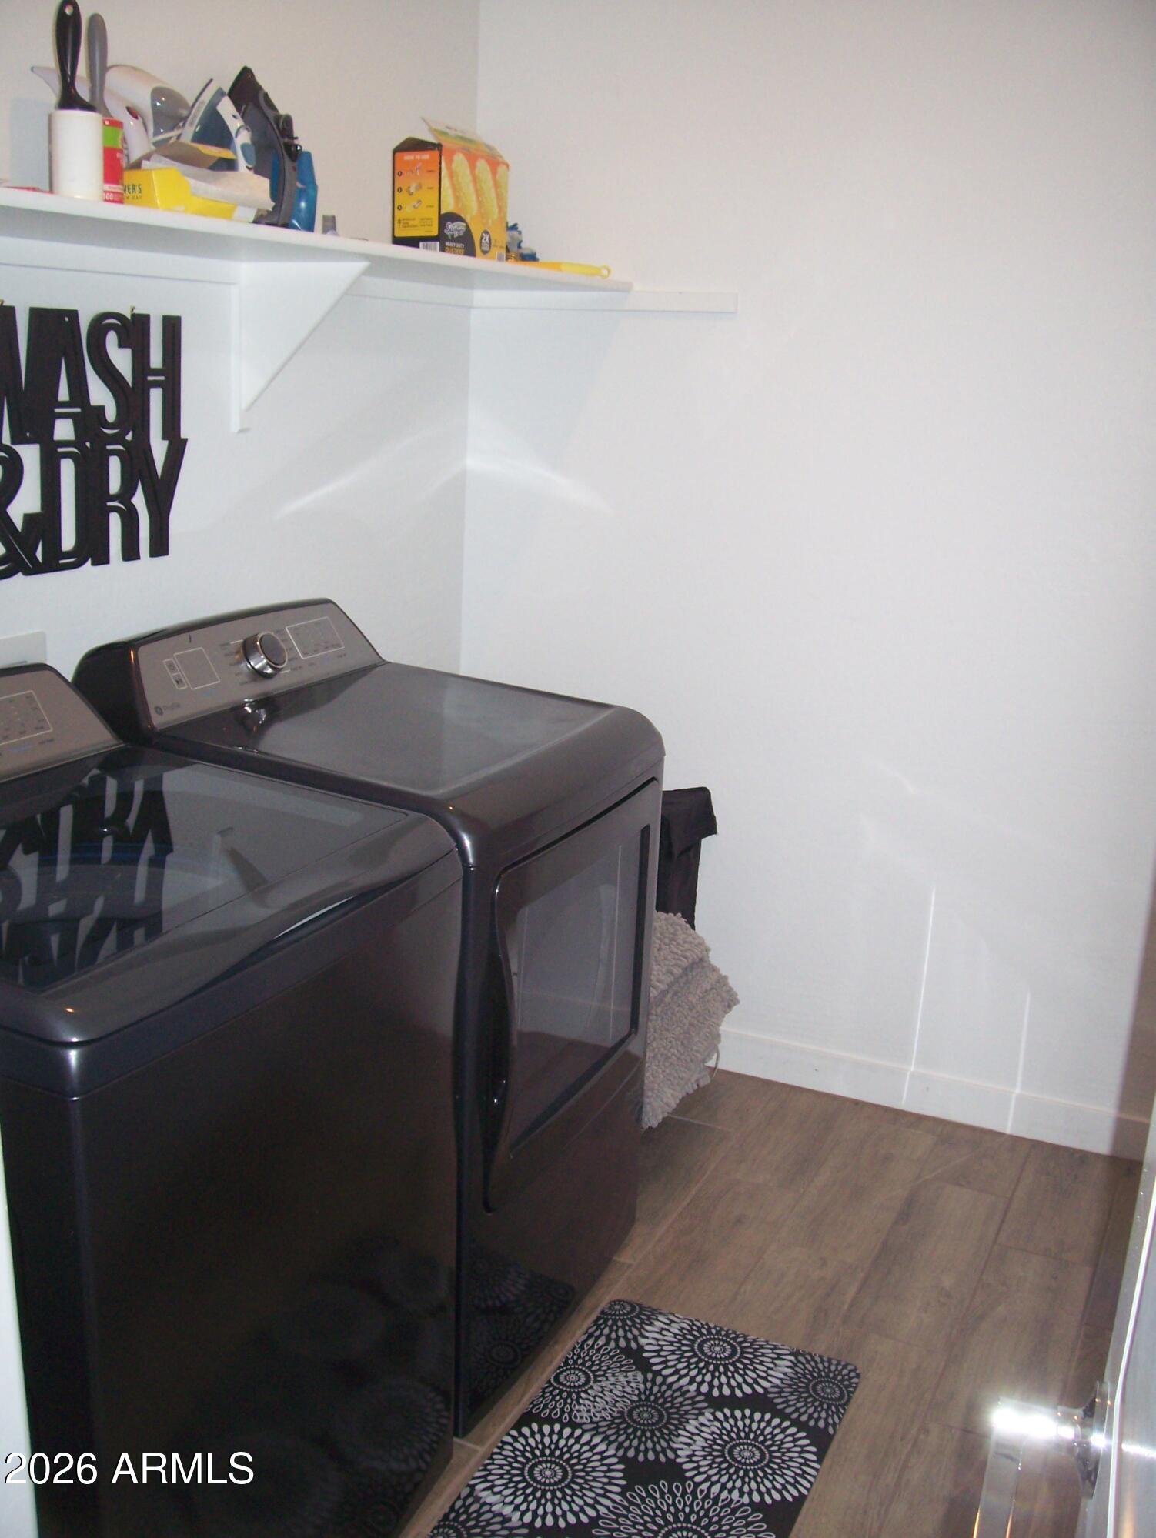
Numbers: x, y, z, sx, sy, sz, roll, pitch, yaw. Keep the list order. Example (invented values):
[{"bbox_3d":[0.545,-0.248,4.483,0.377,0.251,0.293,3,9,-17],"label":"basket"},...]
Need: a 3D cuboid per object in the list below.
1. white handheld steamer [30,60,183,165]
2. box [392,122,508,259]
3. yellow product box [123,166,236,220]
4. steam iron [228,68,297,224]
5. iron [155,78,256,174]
[{"bbox_3d":[-0.690,-0.928,2.239,0.110,0.190,0.260,11,18,29],"label":"white handheld steamer"},{"bbox_3d":[-0.216,-0.962,2.560,0.097,0.187,0.200,10,17,28],"label":"box"},{"bbox_3d":[-0.521,-0.737,1.946,0.110,0.050,0.150,12,18,32],"label":"yellow product box"},{"bbox_3d":[-0.462,-0.919,2.255,0.128,0.245,0.110,18,22,35],"label":"steam iron"},{"bbox_3d":[-0.488,-0.884,2.154,0.122,0.222,0.110,21,23,39],"label":"iron"}]

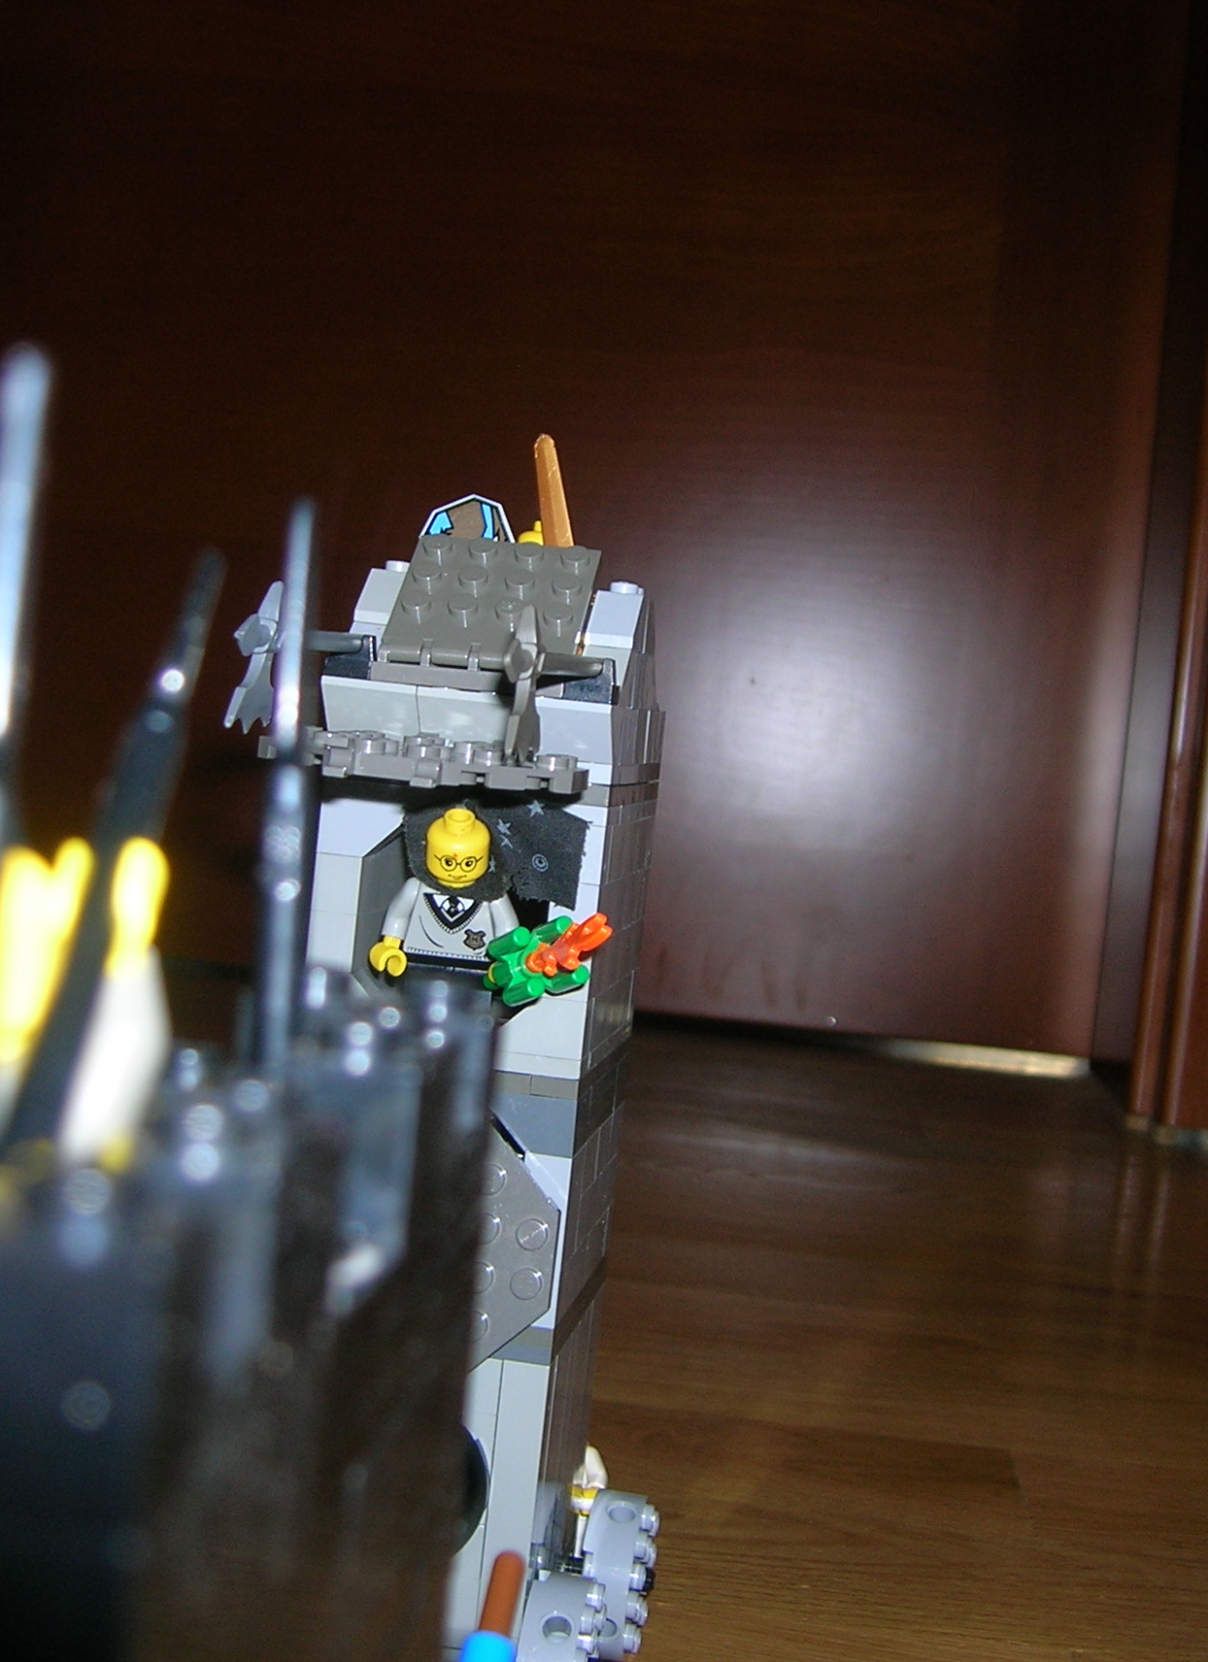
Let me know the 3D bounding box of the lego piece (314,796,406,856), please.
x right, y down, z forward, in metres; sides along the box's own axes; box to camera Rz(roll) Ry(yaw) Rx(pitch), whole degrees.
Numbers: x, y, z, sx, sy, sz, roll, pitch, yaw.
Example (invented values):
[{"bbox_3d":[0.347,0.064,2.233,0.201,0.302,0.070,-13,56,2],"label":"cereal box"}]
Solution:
[{"bbox_3d":[-0.039,0.000,0.375,0.016,0.010,0.009,6,2,8],"label":"lego piece"}]

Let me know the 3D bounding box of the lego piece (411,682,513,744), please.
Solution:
[{"bbox_3d":[-0.022,-0.017,0.367,0.016,0.010,0.014,6,2,8],"label":"lego piece"}]

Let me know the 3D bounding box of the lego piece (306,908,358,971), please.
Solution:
[{"bbox_3d":[-0.044,0.018,0.378,0.008,0.010,0.011,6,2,8],"label":"lego piece"}]

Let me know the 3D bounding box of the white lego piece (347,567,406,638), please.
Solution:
[{"bbox_3d":[-0.037,-0.039,0.386,0.008,0.013,0.017,6,2,8],"label":"white lego piece"}]

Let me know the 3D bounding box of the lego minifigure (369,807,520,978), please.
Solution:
[{"bbox_3d":[-0.026,0.017,0.371,0.026,0.040,0.014,6,2,0],"label":"lego minifigure"}]

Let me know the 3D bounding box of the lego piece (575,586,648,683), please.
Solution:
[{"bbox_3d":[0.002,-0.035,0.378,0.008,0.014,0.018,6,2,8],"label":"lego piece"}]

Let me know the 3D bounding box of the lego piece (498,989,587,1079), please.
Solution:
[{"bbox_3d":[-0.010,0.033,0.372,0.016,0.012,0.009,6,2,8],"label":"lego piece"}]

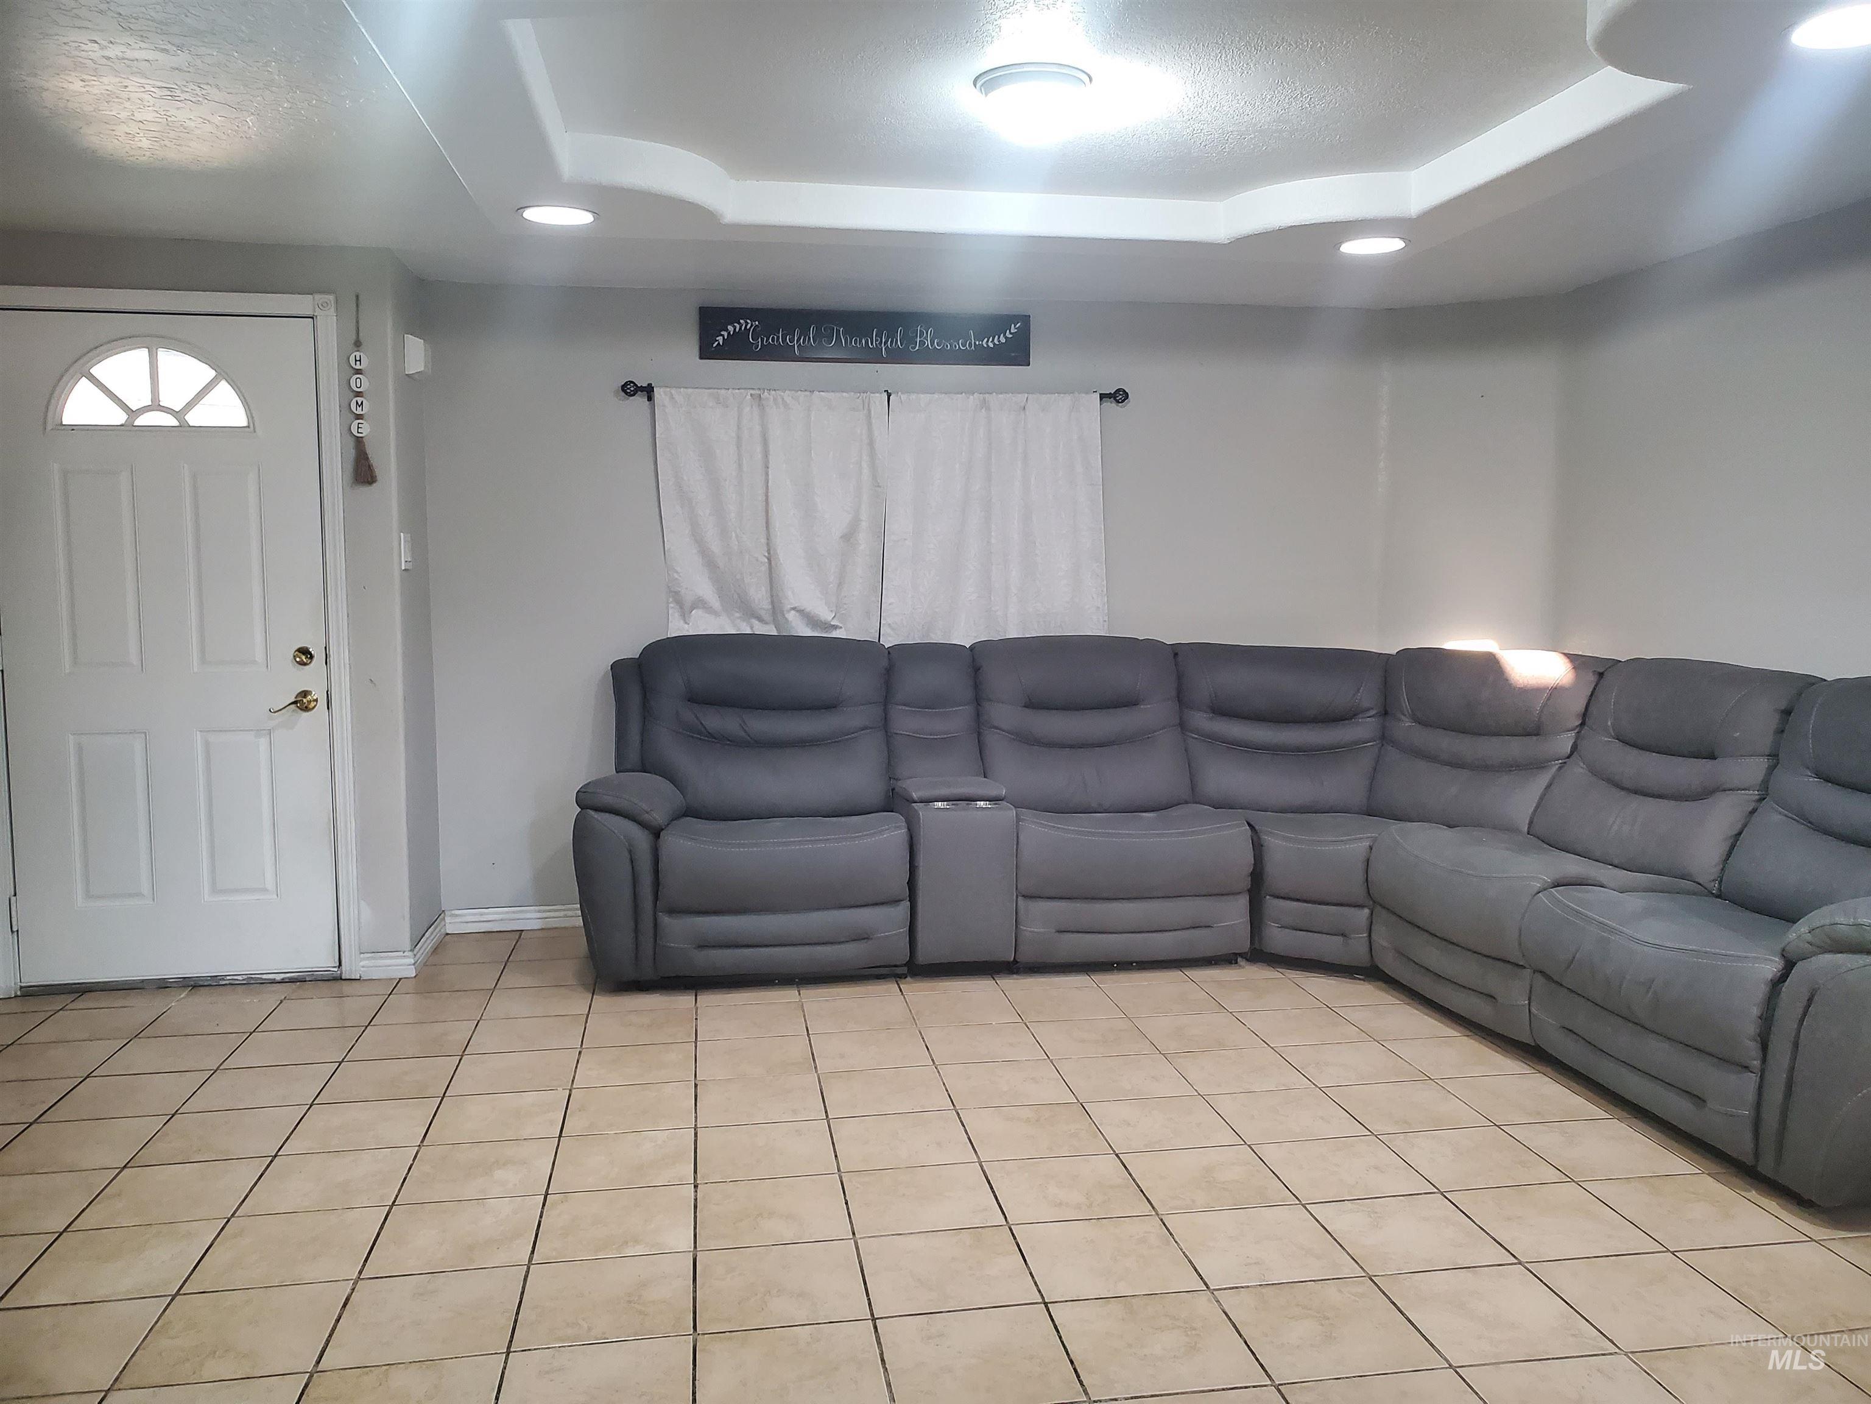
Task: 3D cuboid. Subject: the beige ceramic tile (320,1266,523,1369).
[{"bbox_3d":[-0.888,1.077,2.460,0.301,0.010,0.295,-1,6,-9],"label":"beige ceramic tile"}]

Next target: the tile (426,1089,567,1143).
[{"bbox_3d":[-1.043,0.998,3.368,0.304,0.010,0.299,-1,6,-10],"label":"tile"}]

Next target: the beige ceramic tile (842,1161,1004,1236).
[{"bbox_3d":[-0.028,1.039,2.929,0.305,0.010,0.303,-1,6,-9],"label":"beige ceramic tile"}]

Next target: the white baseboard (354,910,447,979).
[{"bbox_3d":[-1.778,0.810,4.721,0.164,0.082,0.554,-1,6,-9],"label":"white baseboard"}]

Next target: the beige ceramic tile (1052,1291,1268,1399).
[{"bbox_3d":[0.372,1.091,2.385,0.305,0.010,0.303,-1,6,-9],"label":"beige ceramic tile"}]

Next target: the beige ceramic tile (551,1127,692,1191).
[{"bbox_3d":[-0.687,1.022,3.120,0.305,0.010,0.303,-1,6,-9],"label":"beige ceramic tile"}]

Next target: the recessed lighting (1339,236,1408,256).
[{"bbox_3d":[1.345,-1.393,4.310,0.205,0.020,0.205,-1,6,-9],"label":"recessed lighting"}]

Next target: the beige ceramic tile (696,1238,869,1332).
[{"bbox_3d":[-0.282,1.066,2.561,0.301,0.010,0.295,-1,6,-9],"label":"beige ceramic tile"}]

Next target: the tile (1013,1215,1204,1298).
[{"bbox_3d":[0.324,1.056,2.661,0.301,0.010,0.295,-1,6,-9],"label":"tile"}]

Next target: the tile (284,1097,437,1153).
[{"bbox_3d":[-1.334,0.993,3.281,0.300,0.010,0.300,-1,6,-9],"label":"tile"}]

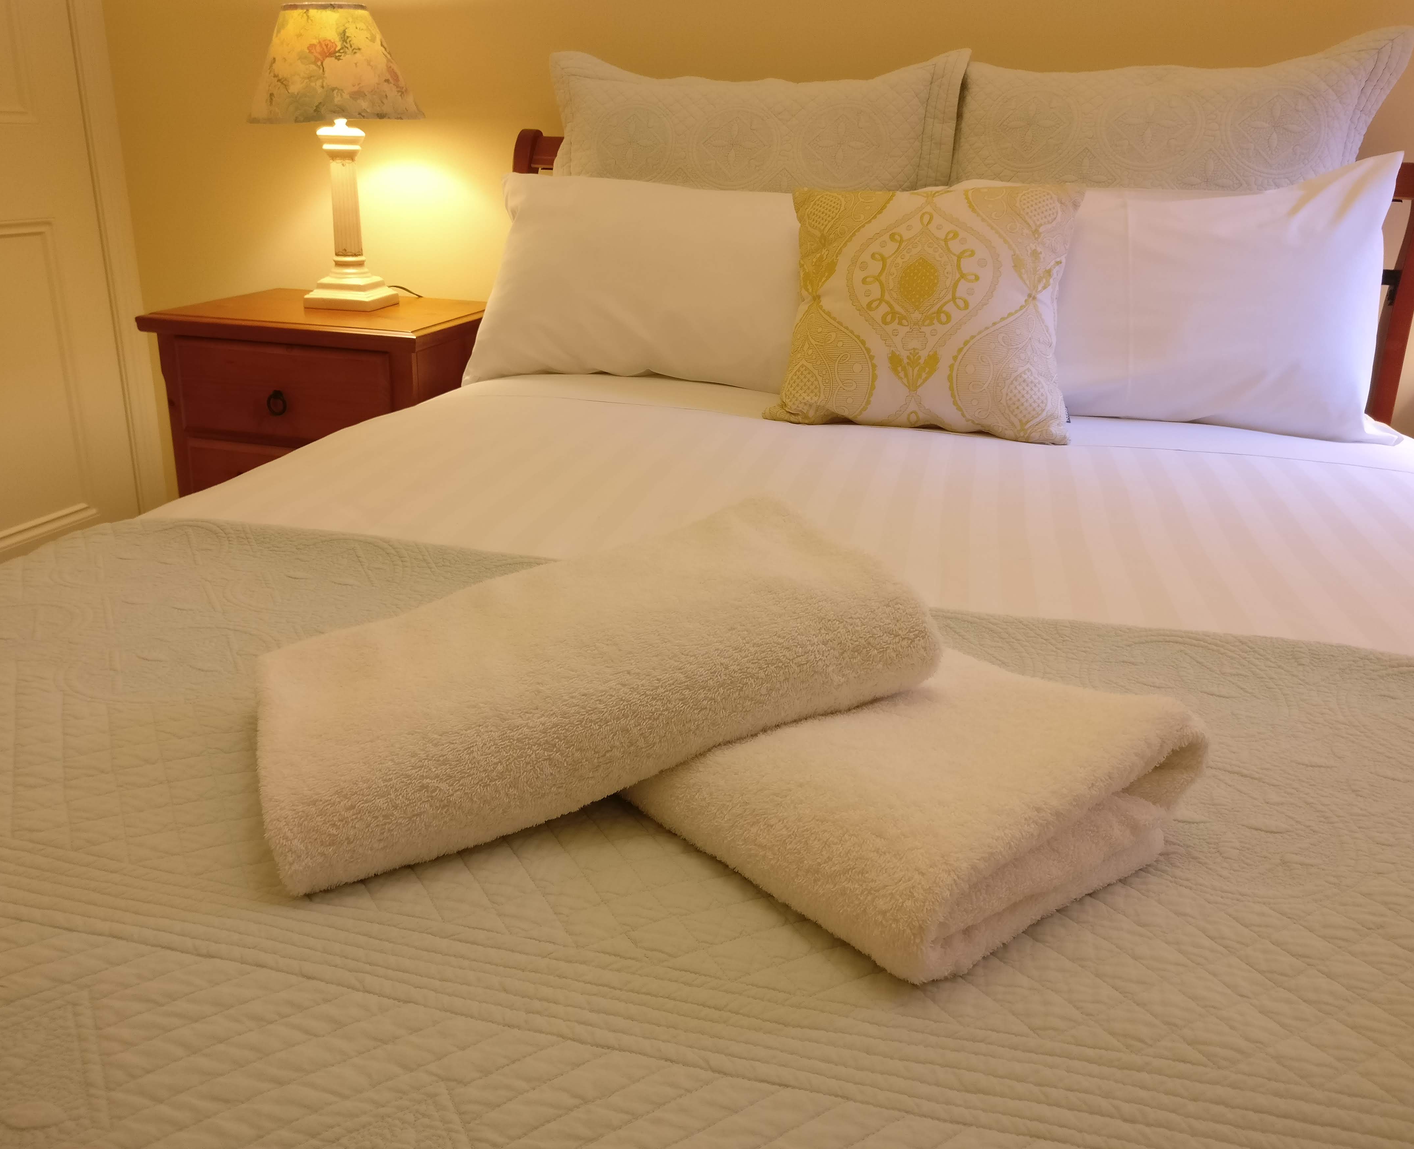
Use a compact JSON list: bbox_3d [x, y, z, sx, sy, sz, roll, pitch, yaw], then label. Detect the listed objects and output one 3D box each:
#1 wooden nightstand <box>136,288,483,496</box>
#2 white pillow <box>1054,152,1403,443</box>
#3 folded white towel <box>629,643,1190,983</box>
[{"bbox_3d":[-0.698,-0.196,2.445,0.545,0.640,0.450,7,21,15],"label":"wooden nightstand"},{"bbox_3d":[0.700,-0.462,1.924,0.680,0.435,0.160,7,-6,15],"label":"white pillow"},{"bbox_3d":[0.075,0.097,0.830,0.244,0.076,0.396,-16,26,-38],"label":"folded white towel"}]

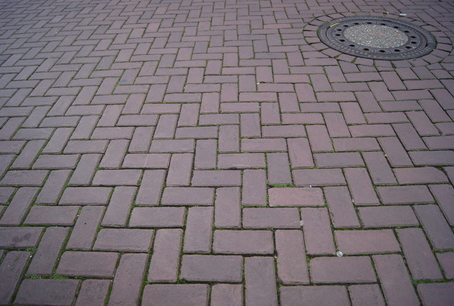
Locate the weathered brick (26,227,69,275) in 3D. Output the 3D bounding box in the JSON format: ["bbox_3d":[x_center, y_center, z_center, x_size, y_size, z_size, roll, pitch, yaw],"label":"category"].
[{"bbox_3d":[-0.593,0.353,1.179,0.096,0.065,0.197,0,40,3],"label":"weathered brick"}]

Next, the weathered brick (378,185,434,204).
[{"bbox_3d":[0.673,0.181,1.323,0.198,0.065,0.096,-1,41,1],"label":"weathered brick"}]

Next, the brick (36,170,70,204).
[{"bbox_3d":[-0.692,0.159,1.411,0.096,0.065,0.197,0,40,3],"label":"brick"}]

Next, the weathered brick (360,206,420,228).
[{"bbox_3d":[0.573,0.250,1.248,0.198,0.065,0.096,-2,41,1],"label":"weathered brick"}]

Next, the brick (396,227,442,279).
[{"bbox_3d":[0.614,0.344,1.126,0.096,0.065,0.197,-1,40,2],"label":"brick"}]

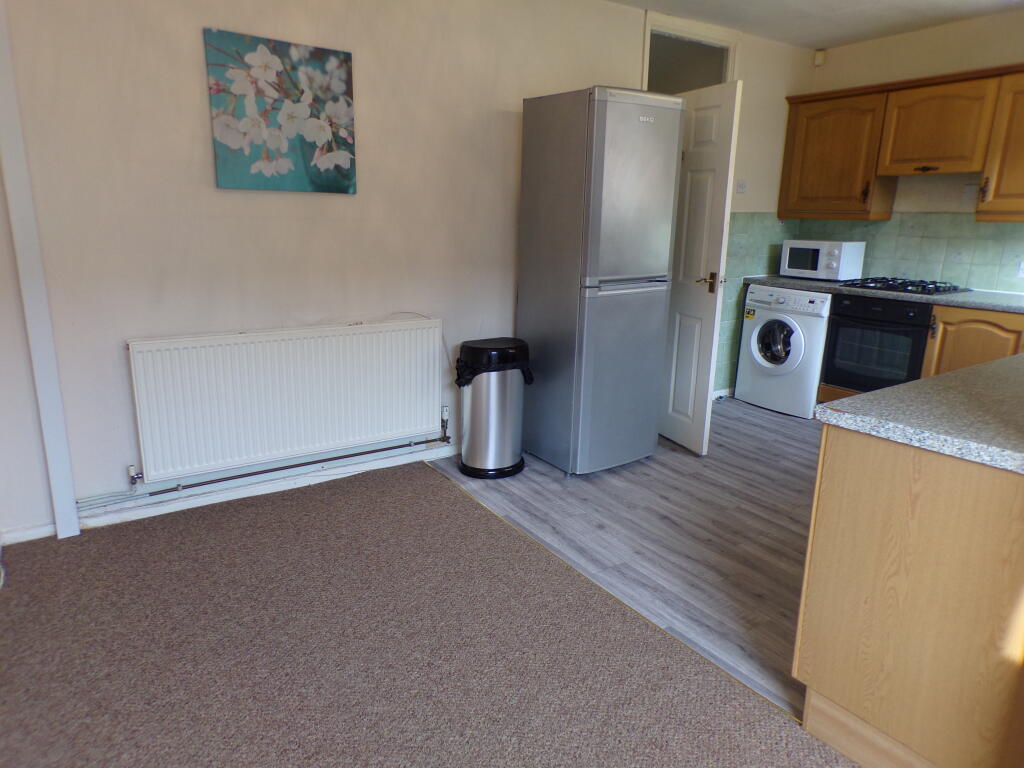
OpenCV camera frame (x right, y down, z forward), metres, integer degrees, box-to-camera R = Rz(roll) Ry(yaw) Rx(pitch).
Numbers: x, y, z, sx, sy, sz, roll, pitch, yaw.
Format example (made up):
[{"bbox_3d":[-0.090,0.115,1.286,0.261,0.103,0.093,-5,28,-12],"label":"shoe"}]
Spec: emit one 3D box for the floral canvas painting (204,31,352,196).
[{"bbox_3d":[-0.978,-1.146,3.065,0.615,0.610,0.030,-8,17,-35],"label":"floral canvas painting"}]

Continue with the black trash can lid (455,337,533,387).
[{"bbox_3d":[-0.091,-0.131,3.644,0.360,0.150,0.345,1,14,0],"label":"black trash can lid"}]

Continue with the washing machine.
[{"bbox_3d":[2.055,-0.259,5.061,0.550,0.853,0.600,-9,17,-36],"label":"washing machine"}]

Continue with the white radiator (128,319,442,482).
[{"bbox_3d":[-0.971,0.037,3.340,1.420,0.596,0.085,-8,17,-35],"label":"white radiator"}]

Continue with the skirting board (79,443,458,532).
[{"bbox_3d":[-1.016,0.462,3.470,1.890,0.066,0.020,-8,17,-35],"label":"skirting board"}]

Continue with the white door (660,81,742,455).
[{"bbox_3d":[0.964,-0.643,4.125,0.045,1.974,0.771,-5,15,-23],"label":"white door"}]

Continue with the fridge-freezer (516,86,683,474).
[{"bbox_3d":[0.425,-0.511,3.779,0.567,1.878,0.570,-8,17,-34],"label":"fridge-freezer"}]

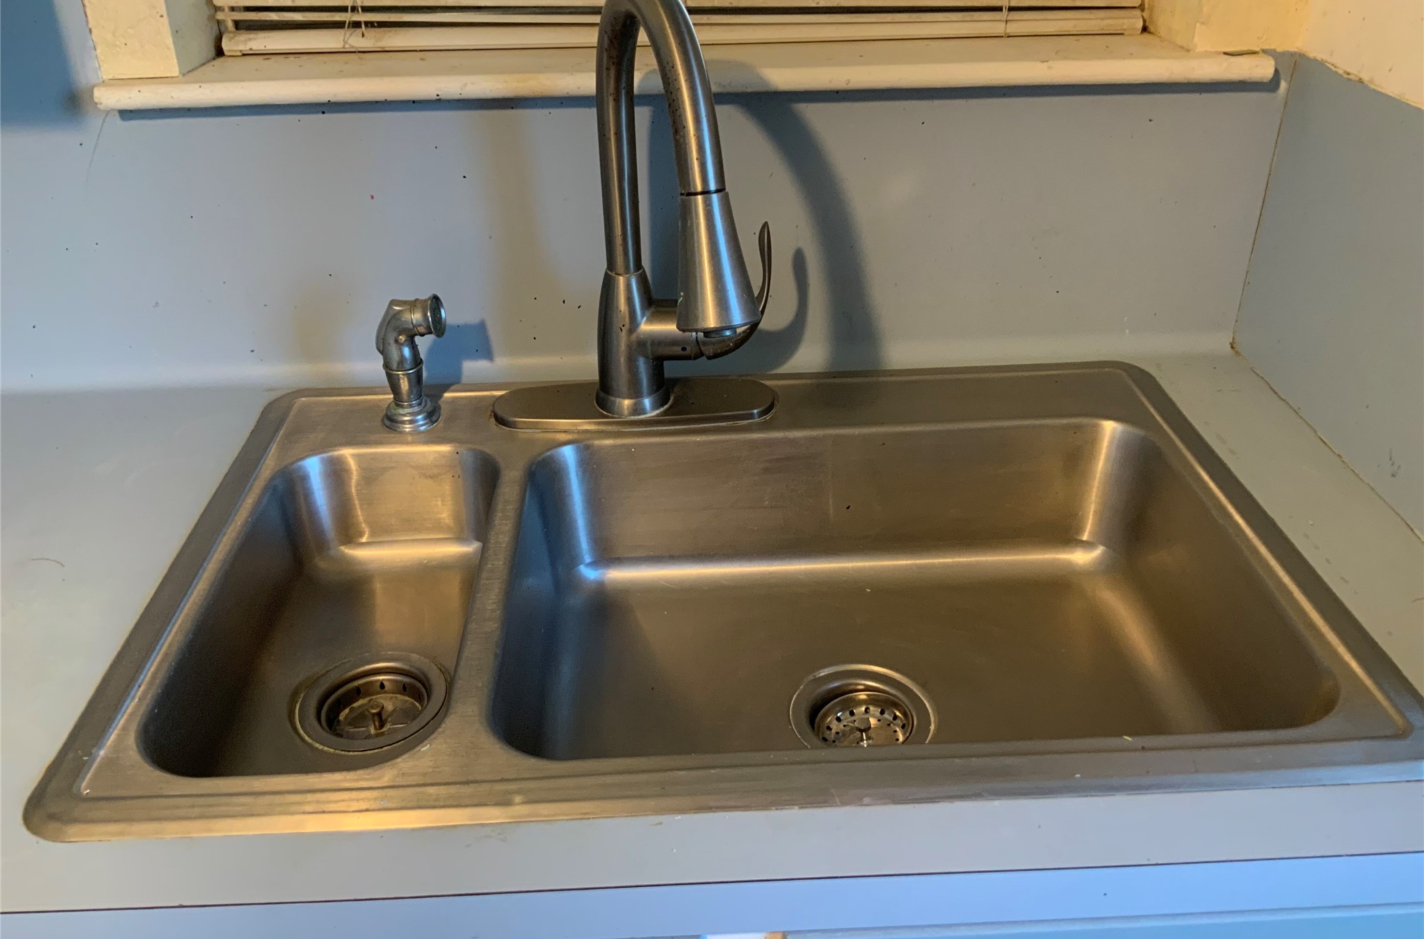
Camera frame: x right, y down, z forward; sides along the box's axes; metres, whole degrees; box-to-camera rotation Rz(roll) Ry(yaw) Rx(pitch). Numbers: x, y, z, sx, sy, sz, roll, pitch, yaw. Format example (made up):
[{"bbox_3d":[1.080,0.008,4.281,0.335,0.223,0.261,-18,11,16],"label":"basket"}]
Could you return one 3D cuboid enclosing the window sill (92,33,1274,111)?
[{"bbox_3d":[-0.019,-0.354,1.050,0.982,0.023,0.130,-2,29,-2],"label":"window sill"}]

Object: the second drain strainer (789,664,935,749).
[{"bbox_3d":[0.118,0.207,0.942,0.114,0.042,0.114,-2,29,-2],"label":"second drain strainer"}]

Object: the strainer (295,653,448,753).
[{"bbox_3d":[-0.257,0.192,0.922,0.114,0.042,0.114,-2,29,-2],"label":"strainer"}]

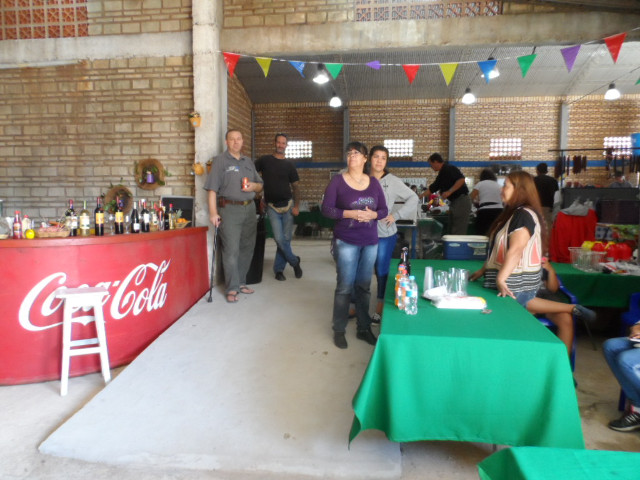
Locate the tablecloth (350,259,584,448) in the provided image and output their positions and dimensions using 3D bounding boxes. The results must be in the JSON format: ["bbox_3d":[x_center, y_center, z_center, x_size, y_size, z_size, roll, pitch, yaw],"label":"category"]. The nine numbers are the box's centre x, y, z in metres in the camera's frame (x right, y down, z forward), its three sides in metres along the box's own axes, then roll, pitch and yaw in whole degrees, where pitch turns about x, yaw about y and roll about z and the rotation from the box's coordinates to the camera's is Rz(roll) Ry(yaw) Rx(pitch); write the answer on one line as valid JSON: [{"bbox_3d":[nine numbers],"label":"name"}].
[{"bbox_3d":[0.941,0.638,3.465,1.020,0.570,2.720,1,6,10],"label":"tablecloth"}]

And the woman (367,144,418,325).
[{"bbox_3d":[0.589,-0.056,4.051,0.580,1.590,0.360,1,6,8],"label":"woman"}]

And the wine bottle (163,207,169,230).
[{"bbox_3d":[-1.501,-0.217,4.335,0.066,0.240,0.066,-2,7,-19],"label":"wine bottle"}]

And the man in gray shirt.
[{"bbox_3d":[-0.894,-0.253,4.585,0.570,1.760,0.360,-3,7,-26],"label":"man in gray shirt"}]

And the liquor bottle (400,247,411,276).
[{"bbox_3d":[0.641,0.204,3.348,0.080,0.285,0.080,1,7,11],"label":"liquor bottle"}]

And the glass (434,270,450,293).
[{"bbox_3d":[0.857,0.295,3.137,0.090,0.152,0.090,2,7,15],"label":"glass"}]

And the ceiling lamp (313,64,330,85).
[{"bbox_3d":[0.037,-4.103,11.000,0.400,0.460,0.400,0,6,0],"label":"ceiling lamp"}]

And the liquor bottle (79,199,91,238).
[{"bbox_3d":[-1.982,-0.180,3.761,0.078,0.300,0.078,-3,7,-28],"label":"liquor bottle"}]

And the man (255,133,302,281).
[{"bbox_3d":[-0.518,-0.387,5.369,0.580,1.760,0.420,-1,7,-7],"label":"man"}]

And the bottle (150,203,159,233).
[{"bbox_3d":[-1.558,-0.223,4.196,0.075,0.285,0.075,-2,7,-20],"label":"bottle"}]

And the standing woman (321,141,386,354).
[{"bbox_3d":[0.281,0.034,3.611,0.500,1.650,0.380,-1,6,-8],"label":"standing woman"}]

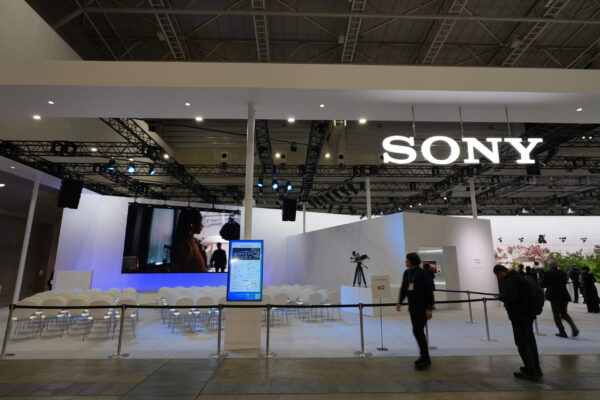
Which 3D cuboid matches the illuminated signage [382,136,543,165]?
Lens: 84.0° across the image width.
[{"bbox_3d":[3.852,-1.149,7.802,3.839,0.692,0.150,0,-12,-2],"label":"illuminated signage"}]

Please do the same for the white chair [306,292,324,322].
[{"bbox_3d":[0.402,3.212,10.032,0.510,0.810,0.530,7,-14,-29],"label":"white chair"}]

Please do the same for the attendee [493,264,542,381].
[{"bbox_3d":[3.293,1.761,4.976,0.580,1.560,0.500,-5,-13,23],"label":"attendee"}]

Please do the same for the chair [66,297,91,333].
[{"bbox_3d":[-5.187,2.756,7.862,0.520,0.820,0.530,3,-12,-16],"label":"chair"}]

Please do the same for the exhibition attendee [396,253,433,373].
[{"bbox_3d":[1.872,1.765,5.426,0.400,1.740,0.500,8,-14,-33],"label":"exhibition attendee"}]

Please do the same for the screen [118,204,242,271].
[{"bbox_3d":[-6.411,2.257,18.747,6.125,3.633,0.150,5,-13,-23],"label":"screen"}]

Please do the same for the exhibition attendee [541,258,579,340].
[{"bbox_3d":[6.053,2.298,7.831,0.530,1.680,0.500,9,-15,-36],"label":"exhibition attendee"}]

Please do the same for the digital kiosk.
[{"bbox_3d":[-1.097,1.874,6.752,0.700,2.080,0.320,0,-12,-2],"label":"digital kiosk"}]

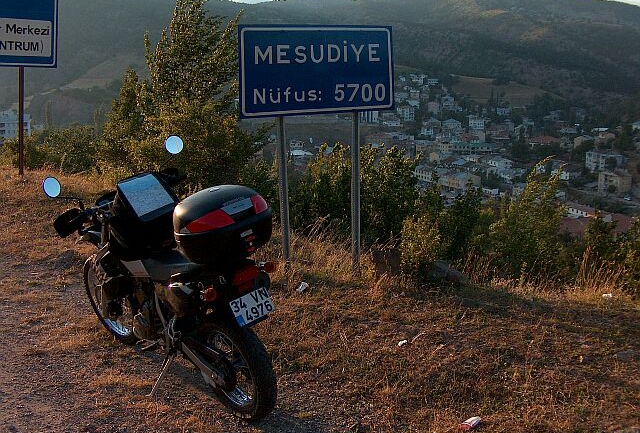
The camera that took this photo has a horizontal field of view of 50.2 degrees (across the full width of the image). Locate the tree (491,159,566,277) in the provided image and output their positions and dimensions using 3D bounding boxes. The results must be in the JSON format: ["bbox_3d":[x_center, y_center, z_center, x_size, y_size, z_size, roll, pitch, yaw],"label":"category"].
[{"bbox_3d":[2.719,0.079,9.000,1.000,1.650,1.000,3,11,16],"label":"tree"}]

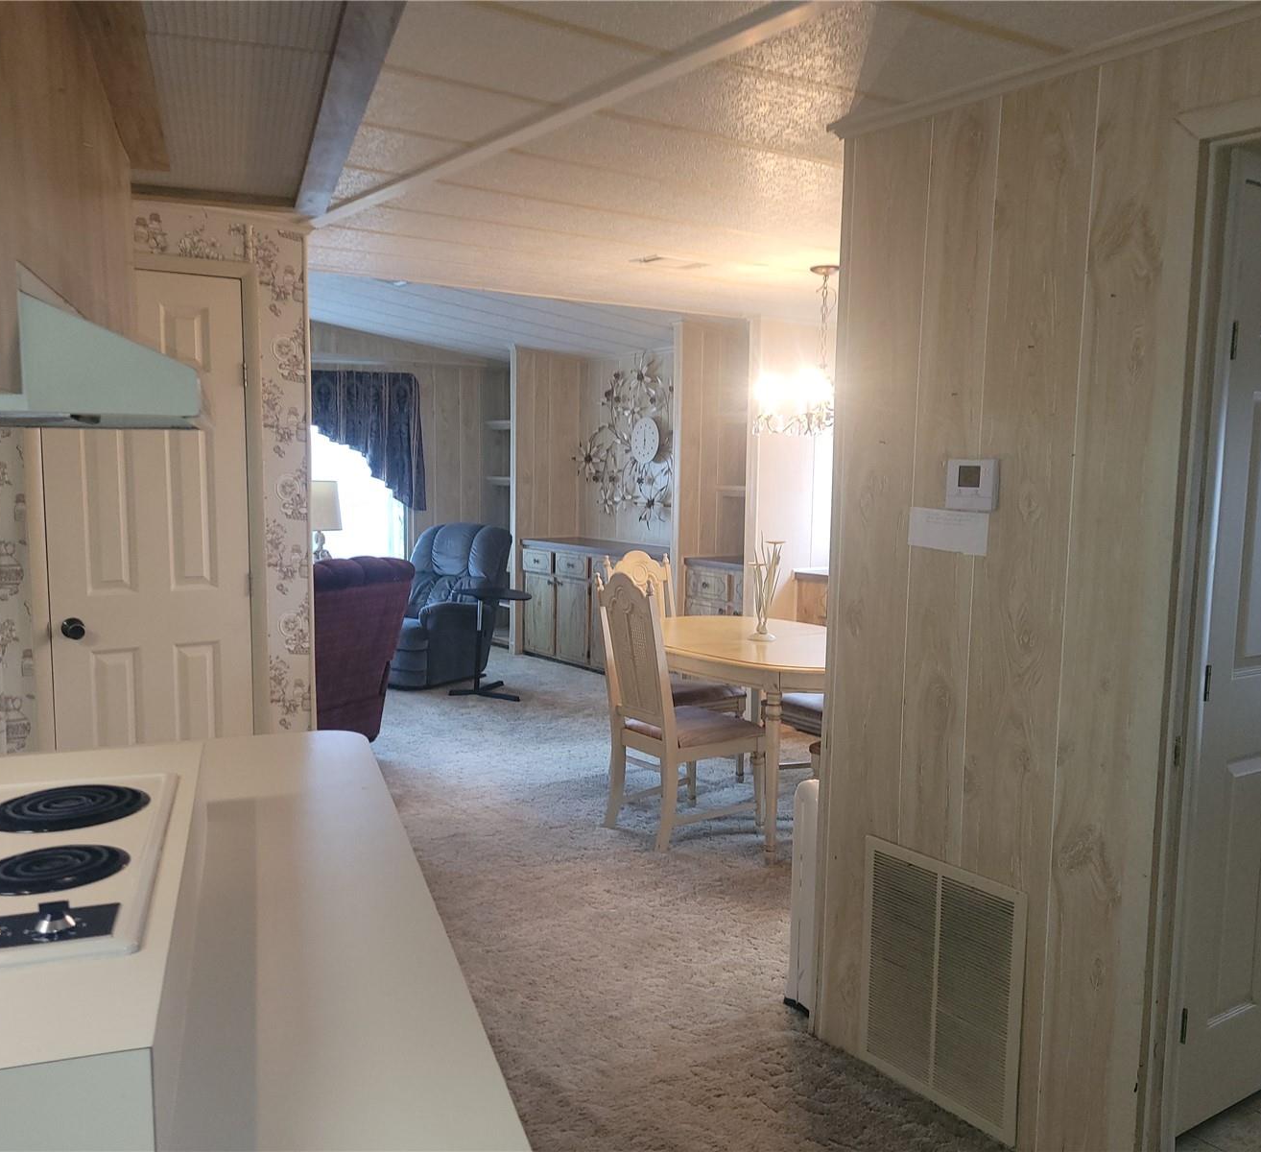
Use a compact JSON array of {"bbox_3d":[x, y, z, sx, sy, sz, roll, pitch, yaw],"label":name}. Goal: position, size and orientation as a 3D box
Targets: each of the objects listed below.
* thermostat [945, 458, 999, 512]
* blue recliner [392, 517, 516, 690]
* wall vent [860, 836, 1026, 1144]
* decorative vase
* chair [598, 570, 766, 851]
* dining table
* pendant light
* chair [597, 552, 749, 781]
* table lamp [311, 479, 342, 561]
[{"bbox_3d":[0.754,-0.199,2.534,0.025,0.108,0.125,-3,8,-35],"label":"thermostat"},{"bbox_3d":[-1.426,0.154,7.867,0.860,1.010,0.940,5,7,32],"label":"blue recliner"},{"bbox_3d":[0.717,0.948,2.695,0.015,0.573,0.468,-3,8,-35],"label":"wall vent"},{"bbox_3d":[0.560,0.054,4.810,0.120,0.430,0.130,-3,8,-35],"label":"decorative vase"},{"bbox_3d":[0.213,0.501,4.682,0.600,1.060,0.480,-3,8,-35],"label":"chair"},{"bbox_3d":[0.569,0.641,4.874,0.960,0.750,1.420,-3,7,-30],"label":"dining table"},{"bbox_3d":[0.798,-0.921,4.750,0.580,0.700,0.580,-3,8,-35],"label":"pendant light"},{"bbox_3d":[0.188,0.420,5.415,0.480,1.060,0.600,-3,8,-35],"label":"chair"},{"bbox_3d":[-2.134,-0.324,7.908,0.320,0.680,0.320,-3,8,-35],"label":"table lamp"}]

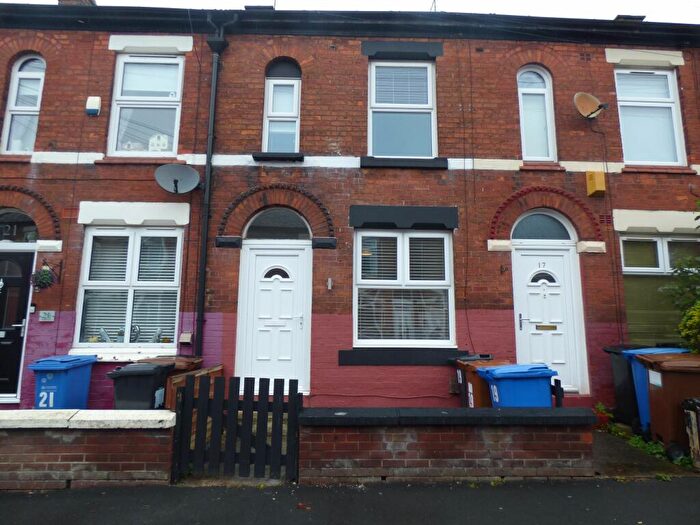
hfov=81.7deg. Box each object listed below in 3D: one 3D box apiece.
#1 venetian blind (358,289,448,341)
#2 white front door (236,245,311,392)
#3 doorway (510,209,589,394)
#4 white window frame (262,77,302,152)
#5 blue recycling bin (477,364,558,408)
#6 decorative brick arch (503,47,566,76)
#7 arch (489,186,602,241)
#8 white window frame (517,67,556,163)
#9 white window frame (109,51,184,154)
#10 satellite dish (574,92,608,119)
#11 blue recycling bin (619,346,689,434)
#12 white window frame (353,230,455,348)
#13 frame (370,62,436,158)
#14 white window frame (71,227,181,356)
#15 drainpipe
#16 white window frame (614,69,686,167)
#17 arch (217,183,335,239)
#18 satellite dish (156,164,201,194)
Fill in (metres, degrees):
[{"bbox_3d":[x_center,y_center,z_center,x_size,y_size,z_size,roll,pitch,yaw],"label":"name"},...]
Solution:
[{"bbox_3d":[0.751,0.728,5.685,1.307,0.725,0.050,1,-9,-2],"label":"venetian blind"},{"bbox_3d":[-1.011,0.730,5.581,0.978,2.108,0.100,1,-9,-2],"label":"white front door"},{"bbox_3d":[2.745,0.503,5.657,0.968,2.565,0.180,1,-9,-2],"label":"doorway"},{"bbox_3d":[-0.991,-2.155,5.965,0.529,1.159,0.120,1,-9,-2],"label":"white window frame"},{"bbox_3d":[1.932,1.724,4.690,0.730,1.070,0.580,1,-9,-2],"label":"blue recycling bin"},{"bbox_3d":[2.796,-3.034,6.149,1.004,0.488,0.120,1,-9,-2],"label":"decorative brick arch"},{"bbox_3d":[2.774,-0.698,5.784,1.612,0.801,0.130,1,-9,-2],"label":"arch"},{"bbox_3d":[2.817,-2.262,6.145,0.561,1.576,0.080,1,-9,-2],"label":"white window frame"},{"bbox_3d":[-2.952,-2.300,5.943,1.009,1.598,0.080,1,-9,-2],"label":"white window frame"},{"bbox_3d":[3.398,-2.233,5.618,0.490,0.440,0.370,3,-9,-17],"label":"satellite dish"},{"bbox_3d":[3.653,1.566,4.774,0.580,1.070,0.500,1,-9,-2],"label":"blue recycling bin"},{"bbox_3d":[0.748,0.356,5.613,1.425,1.621,0.120,1,-9,-2],"label":"white window frame"},{"bbox_3d":[0.779,-2.281,6.034,1.014,1.514,0.120,1,-9,-2],"label":"frame"},{"bbox_3d":[-2.978,0.352,5.514,1.349,1.690,0.130,1,-9,-2],"label":"white window frame"},{"bbox_3d":[-1.920,-0.802,5.524,0.379,5.705,0.180,1,-9,-2],"label":"drainpipe"},{"bbox_3d":[4.529,-2.195,6.126,0.952,1.548,0.120,1,-9,-2],"label":"white window frame"},{"bbox_3d":[-1.012,-0.723,5.651,1.598,0.782,0.130,1,-9,-2],"label":"arch"},{"bbox_3d":[-2.261,-1.136,5.293,0.560,0.480,0.370,3,-9,-17],"label":"satellite dish"}]

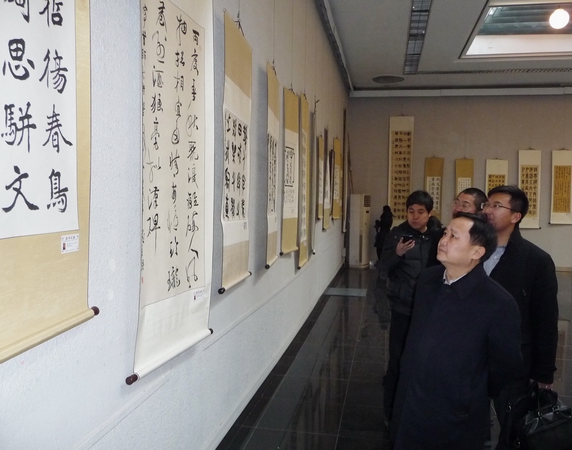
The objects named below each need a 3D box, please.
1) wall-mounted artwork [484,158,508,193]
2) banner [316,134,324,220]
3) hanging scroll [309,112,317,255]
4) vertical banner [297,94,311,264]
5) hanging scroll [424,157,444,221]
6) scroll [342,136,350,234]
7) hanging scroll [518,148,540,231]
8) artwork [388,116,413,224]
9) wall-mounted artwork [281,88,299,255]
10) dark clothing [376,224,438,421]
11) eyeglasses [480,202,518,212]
[{"bbox_3d":[5.412,-0.836,13.368,0.530,1.660,0.040,2,3,11],"label":"wall-mounted artwork"},{"bbox_3d":[0.516,-0.700,7.664,0.040,1.270,0.580,2,3,11],"label":"banner"},{"bbox_3d":[0.385,-0.584,7.442,0.040,2.030,0.580,2,3,11],"label":"hanging scroll"},{"bbox_3d":[0.248,-0.538,6.777,0.040,2.130,0.660,2,3,11],"label":"vertical banner"},{"bbox_3d":[3.883,-0.881,13.671,0.480,1.720,0.040,2,3,11],"label":"hanging scroll"},{"bbox_3d":[1.395,-1.101,12.054,0.040,2.500,0.620,2,3,11],"label":"scroll"},{"bbox_3d":[6.186,-0.894,13.211,0.530,1.950,0.040,2,3,11],"label":"hanging scroll"},{"bbox_3d":[3.129,-1.371,14.121,0.677,3.140,0.040,2,3,11],"label":"artwork"},{"bbox_3d":[0.060,-0.549,5.569,0.040,1.730,0.540,2,3,17],"label":"wall-mounted artwork"},{"bbox_3d":[0.916,0.672,3.680,0.550,1.400,0.380,2,3,30],"label":"dark clothing"},{"bbox_3d":[1.035,-0.075,2.500,0.140,0.045,0.140,15,-1,-17],"label":"eyeglasses"}]

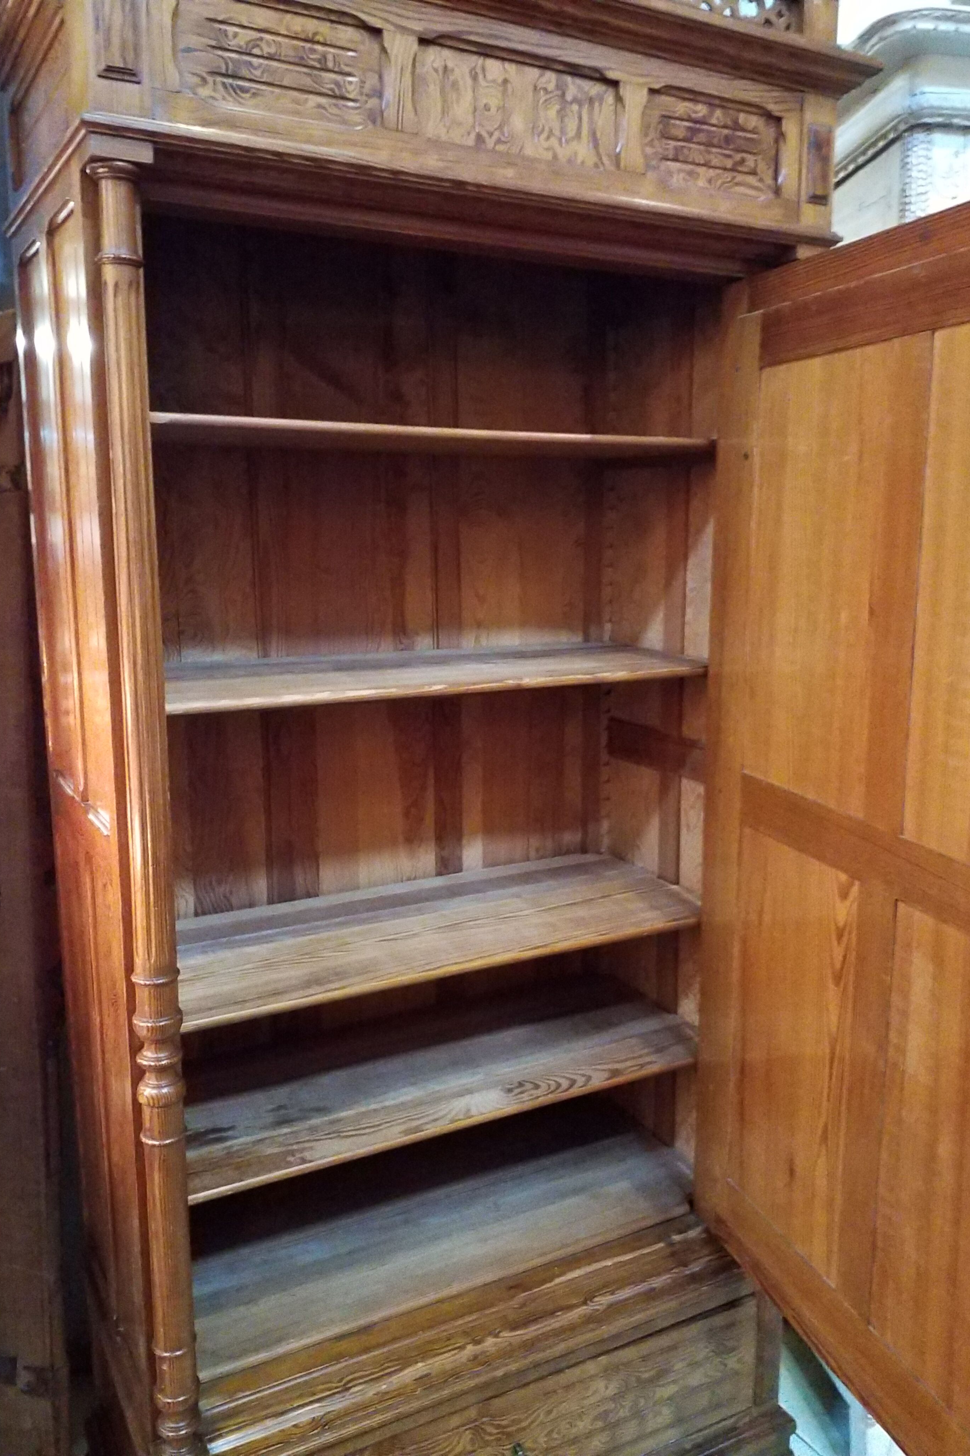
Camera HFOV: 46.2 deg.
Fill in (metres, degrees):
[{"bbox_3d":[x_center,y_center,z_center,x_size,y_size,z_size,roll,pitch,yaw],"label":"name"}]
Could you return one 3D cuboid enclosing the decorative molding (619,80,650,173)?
[{"bbox_3d":[0.181,-0.728,1.380,0.041,0.098,0.018,-5,11,-27],"label":"decorative molding"}]

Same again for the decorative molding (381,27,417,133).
[{"bbox_3d":[-0.091,-0.703,1.238,0.041,0.098,0.018,-5,11,-27],"label":"decorative molding"}]

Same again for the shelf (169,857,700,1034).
[{"bbox_3d":[-0.073,0.301,1.701,0.854,0.021,0.373,-5,11,-27],"label":"shelf"}]

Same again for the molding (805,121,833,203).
[{"bbox_3d":[0.450,-0.751,1.511,0.042,0.098,0.018,-5,11,-27],"label":"molding"}]

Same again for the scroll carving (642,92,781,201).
[{"bbox_3d":[0.290,-0.736,1.440,0.217,0.097,0.018,-5,11,-27],"label":"scroll carving"}]

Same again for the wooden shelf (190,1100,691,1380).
[{"bbox_3d":[-0.072,0.765,1.780,0.854,0.021,0.373,-5,11,-27],"label":"wooden shelf"}]

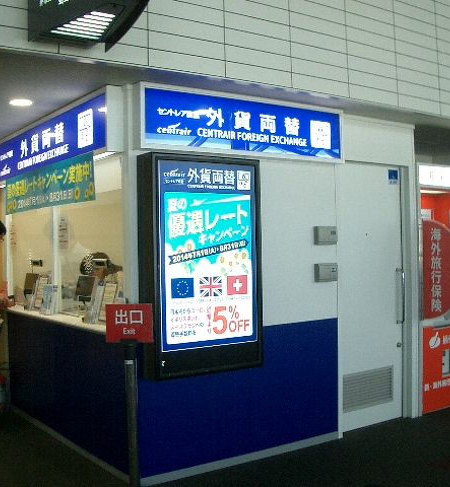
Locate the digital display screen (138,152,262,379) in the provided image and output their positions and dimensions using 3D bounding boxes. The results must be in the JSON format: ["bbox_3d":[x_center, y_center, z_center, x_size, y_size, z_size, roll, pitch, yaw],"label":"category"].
[{"bbox_3d":[-0.141,0.135,4.172,0.777,1.335,0.200,-1,-1,-34],"label":"digital display screen"}]

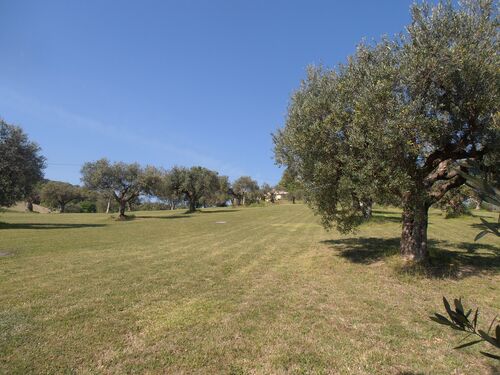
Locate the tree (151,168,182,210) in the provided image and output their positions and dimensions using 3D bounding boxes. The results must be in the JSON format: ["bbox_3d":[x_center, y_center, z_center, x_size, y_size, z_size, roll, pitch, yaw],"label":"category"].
[{"bbox_3d":[-10.813,0.265,46.000,4.700,5.570,4.700,0,-2,0],"label":"tree"}]

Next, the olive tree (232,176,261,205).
[{"bbox_3d":[-0.606,0.519,60.000,4.790,4.850,4.700,0,-2,0],"label":"olive tree"}]

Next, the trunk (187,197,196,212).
[{"bbox_3d":[-6.749,1.961,40.000,1.150,1.850,0.950,0,-2,0],"label":"trunk"}]

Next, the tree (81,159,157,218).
[{"bbox_3d":[-11.758,0.089,31.000,6.600,5.360,6.000,0,-2,0],"label":"tree"}]

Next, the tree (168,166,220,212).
[{"bbox_3d":[-6.403,0.231,40.000,5.870,5.310,5.600,0,-2,0],"label":"tree"}]

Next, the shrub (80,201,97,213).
[{"bbox_3d":[-23.757,2.795,51.000,2.340,1.770,2.000,0,-2,0],"label":"shrub"}]

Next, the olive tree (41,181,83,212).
[{"bbox_3d":[-27.729,1.324,51.000,6.080,4.710,5.600,0,-2,0],"label":"olive tree"}]

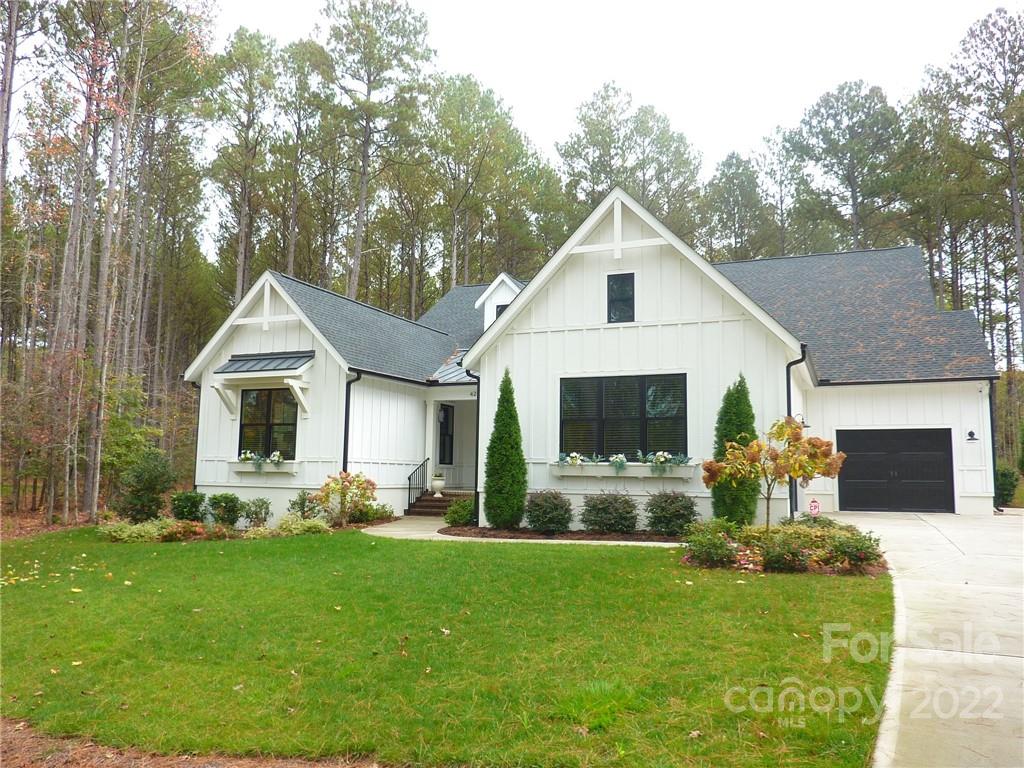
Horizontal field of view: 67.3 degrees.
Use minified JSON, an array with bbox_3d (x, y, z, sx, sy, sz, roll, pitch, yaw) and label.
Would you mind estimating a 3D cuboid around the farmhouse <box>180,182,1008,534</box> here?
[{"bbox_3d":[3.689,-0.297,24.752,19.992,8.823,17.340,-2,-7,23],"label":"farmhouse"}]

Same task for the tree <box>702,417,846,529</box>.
[{"bbox_3d":[4.064,1.545,12.000,2.200,2.075,2.000,-2,-7,23],"label":"tree"}]

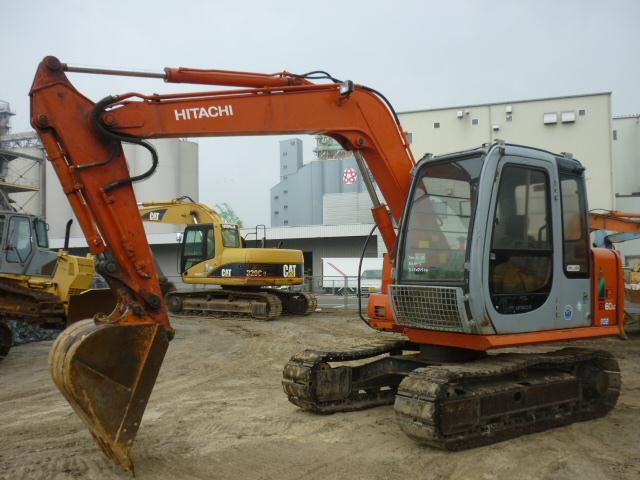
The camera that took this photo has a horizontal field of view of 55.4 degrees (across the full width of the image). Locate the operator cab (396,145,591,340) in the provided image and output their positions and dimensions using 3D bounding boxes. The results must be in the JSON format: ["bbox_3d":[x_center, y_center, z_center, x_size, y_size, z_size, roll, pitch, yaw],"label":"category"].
[{"bbox_3d":[1.730,0.001,6.140,1.620,1.710,1.030,1,-3,-32],"label":"operator cab"}]

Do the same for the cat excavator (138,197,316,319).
[{"bbox_3d":[-4.388,0.612,21.200,8.200,3.950,2.850,-2,-3,28],"label":"cat excavator"}]

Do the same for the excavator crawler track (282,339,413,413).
[{"bbox_3d":[0.876,1.514,7.158,2.770,0.590,0.460,1,-3,-35],"label":"excavator crawler track"}]

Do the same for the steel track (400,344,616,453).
[{"bbox_3d":[1.874,1.431,5.734,2.770,0.590,0.460,1,-3,-35],"label":"steel track"}]

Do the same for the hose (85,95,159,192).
[{"bbox_3d":[-1.502,-0.734,4.645,0.523,0.721,0.200,1,-3,-32],"label":"hose"}]

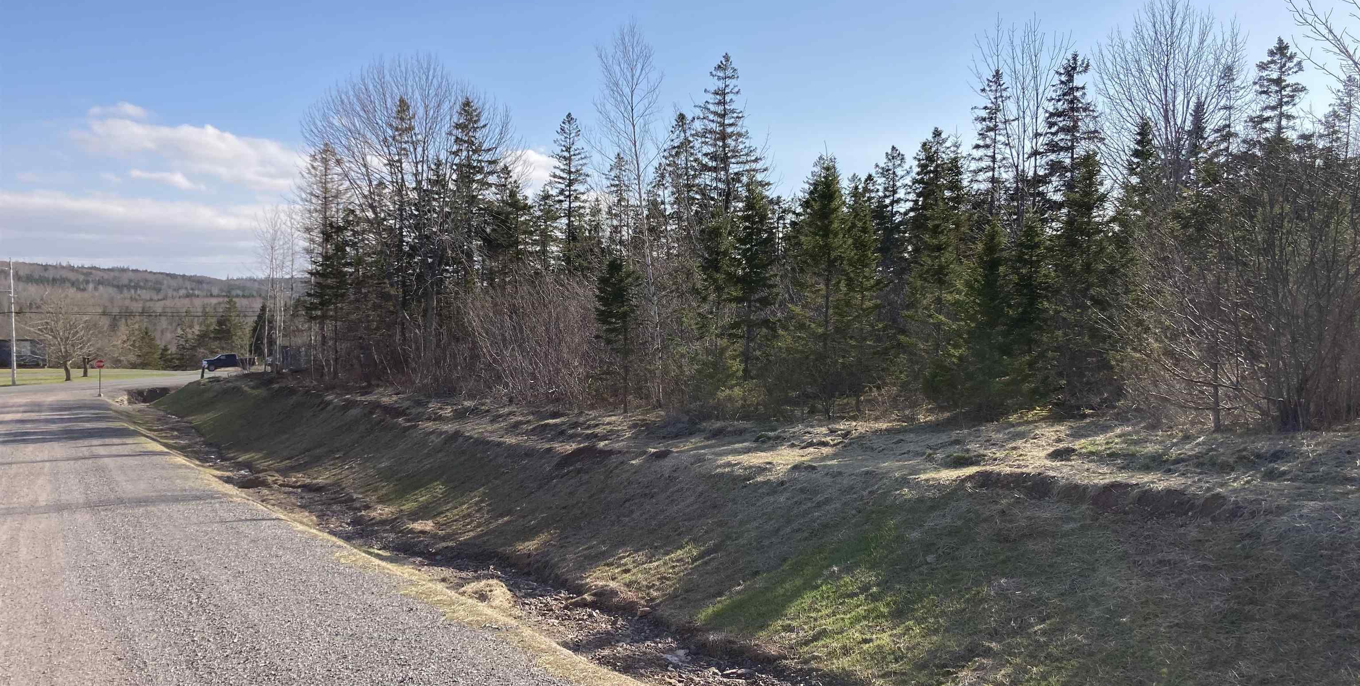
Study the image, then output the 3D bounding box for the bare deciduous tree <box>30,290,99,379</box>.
[{"bbox_3d":[-57.847,-0.547,103.000,6.000,8.300,6.000,-1,1,-29],"label":"bare deciduous tree"}]

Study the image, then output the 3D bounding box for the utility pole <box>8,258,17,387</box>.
[{"bbox_3d":[-57.648,-1.789,95.000,0.350,11.000,0.350,-2,1,-31],"label":"utility pole"}]

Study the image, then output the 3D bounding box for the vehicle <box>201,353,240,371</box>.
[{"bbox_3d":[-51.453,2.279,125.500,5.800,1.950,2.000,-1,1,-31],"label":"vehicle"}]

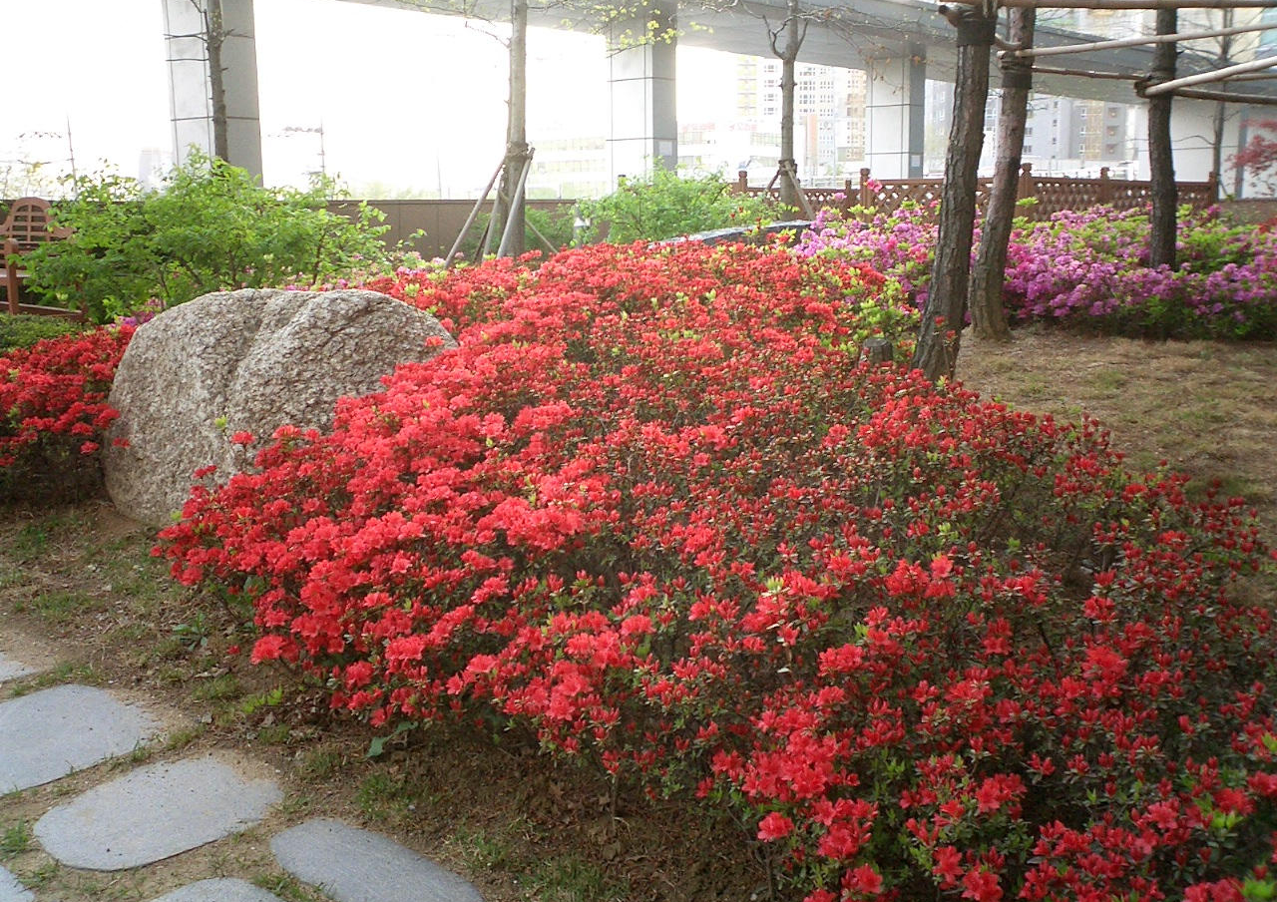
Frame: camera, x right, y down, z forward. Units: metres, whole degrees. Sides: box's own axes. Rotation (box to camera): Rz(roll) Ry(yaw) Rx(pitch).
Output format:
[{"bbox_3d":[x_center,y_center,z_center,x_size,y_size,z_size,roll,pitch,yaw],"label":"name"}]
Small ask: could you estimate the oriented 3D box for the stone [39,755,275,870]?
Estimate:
[{"bbox_3d":[-1.148,0.876,3.258,0.498,0.060,0.556,7,12,35],"label":"stone"}]

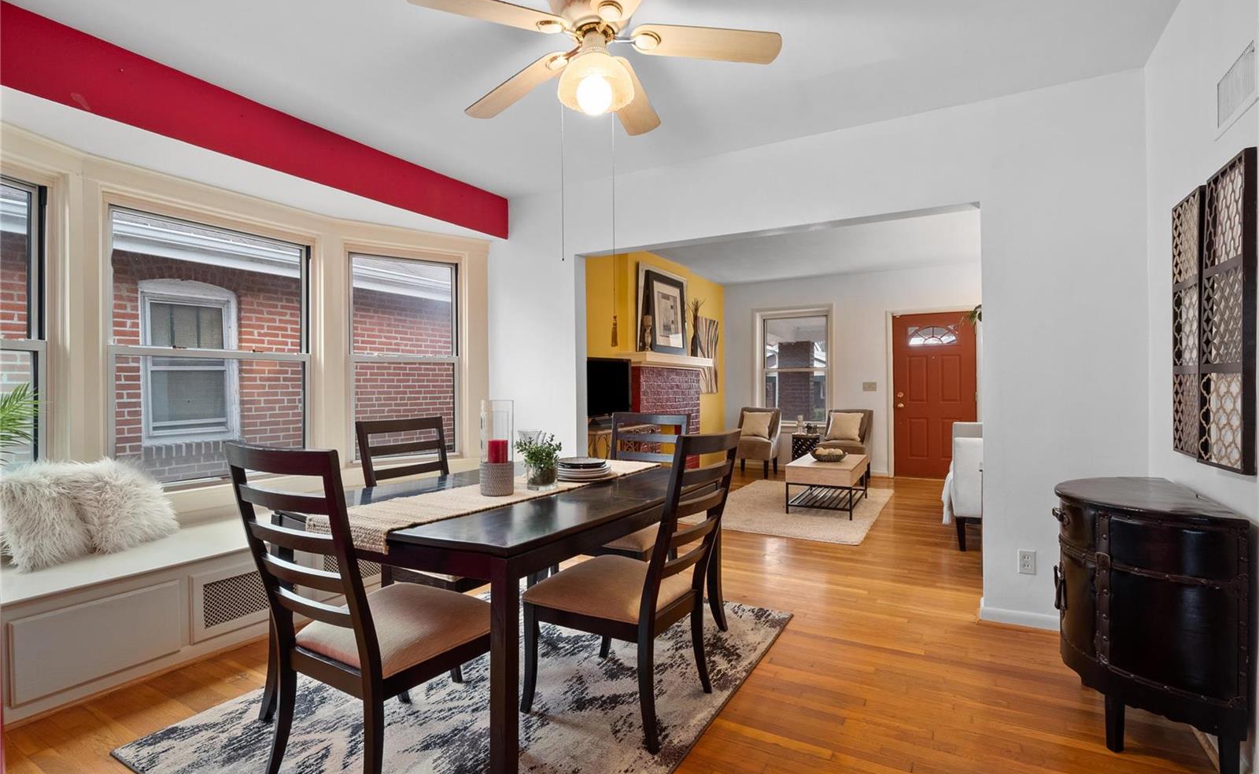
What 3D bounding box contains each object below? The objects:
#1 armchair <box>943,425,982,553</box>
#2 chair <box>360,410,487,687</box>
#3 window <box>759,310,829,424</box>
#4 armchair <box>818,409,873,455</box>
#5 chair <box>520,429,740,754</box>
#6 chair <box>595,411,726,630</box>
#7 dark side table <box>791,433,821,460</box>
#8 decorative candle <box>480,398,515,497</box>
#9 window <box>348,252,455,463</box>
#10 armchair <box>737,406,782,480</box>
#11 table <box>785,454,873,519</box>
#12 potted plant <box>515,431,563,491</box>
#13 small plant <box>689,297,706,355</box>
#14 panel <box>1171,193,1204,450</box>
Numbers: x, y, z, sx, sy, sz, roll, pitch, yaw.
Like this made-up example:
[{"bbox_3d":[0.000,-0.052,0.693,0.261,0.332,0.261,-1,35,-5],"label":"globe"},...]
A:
[{"bbox_3d":[3.152,0.757,4.559,0.840,0.810,1.950,0,0,31],"label":"armchair"},{"bbox_3d":[-0.837,0.671,2.588,0.660,1.030,0.500,0,0,29],"label":"chair"},{"bbox_3d":[2.304,-0.280,7.787,0.941,1.581,0.100,0,0,31],"label":"window"},{"bbox_3d":[2.698,0.731,6.952,0.580,0.880,0.680,0,0,30],"label":"armchair"},{"bbox_3d":[0.011,0.663,2.063,0.630,1.012,0.520,0,0,31],"label":"chair"},{"bbox_3d":[-0.048,0.659,2.854,0.510,1.015,0.620,0,0,31],"label":"chair"},{"bbox_3d":[2.292,0.896,7.279,0.320,0.550,0.320,0,0,30],"label":"dark side table"},{"bbox_3d":[-0.551,0.248,2.337,0.146,0.385,0.146,0,0,0],"label":"decorative candle"},{"bbox_3d":[-1.712,-0.217,4.277,0.768,1.508,0.100,0,0,-31],"label":"window"},{"bbox_3d":[1.681,0.733,7.471,0.580,0.880,0.680,0,0,30],"label":"armchair"},{"bbox_3d":[1.964,0.944,5.498,0.575,0.436,1.106,0,0,29],"label":"table"},{"bbox_3d":[-0.399,0.317,2.478,0.200,0.245,0.200,0,0,0],"label":"potted plant"},{"bbox_3d":[0.810,-0.726,6.831,0.180,0.757,0.170,0,0,31],"label":"small plant"},{"bbox_3d":[1.993,-0.212,1.985,0.029,0.917,0.297,0,0,32],"label":"panel"}]

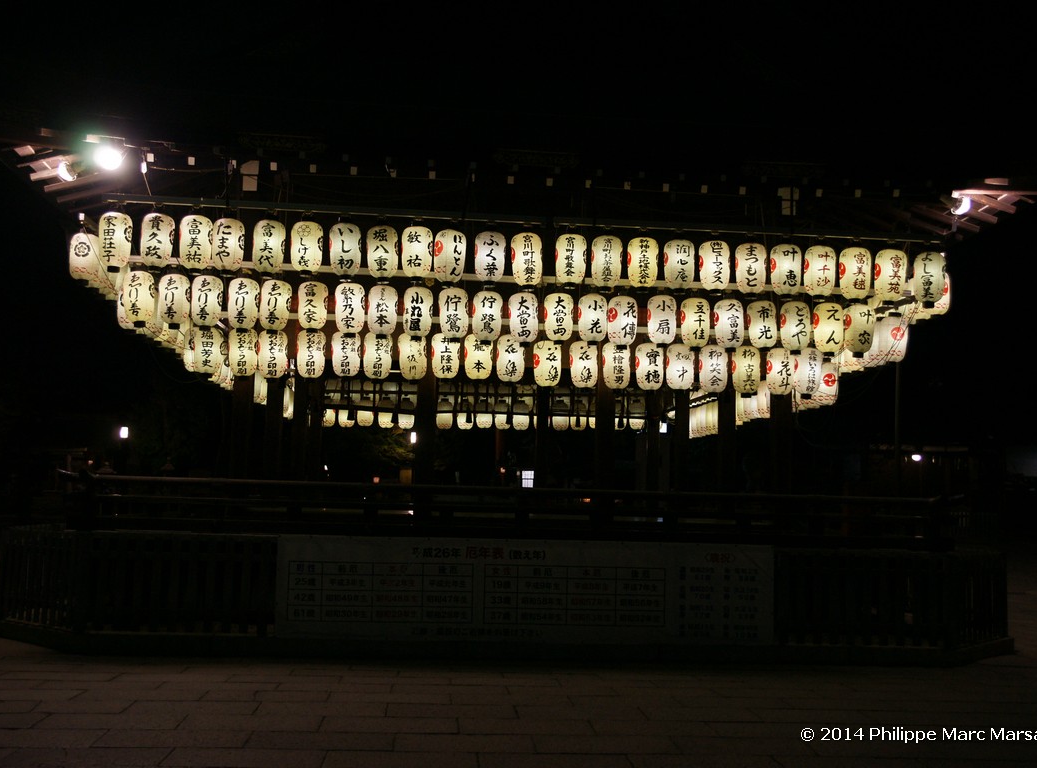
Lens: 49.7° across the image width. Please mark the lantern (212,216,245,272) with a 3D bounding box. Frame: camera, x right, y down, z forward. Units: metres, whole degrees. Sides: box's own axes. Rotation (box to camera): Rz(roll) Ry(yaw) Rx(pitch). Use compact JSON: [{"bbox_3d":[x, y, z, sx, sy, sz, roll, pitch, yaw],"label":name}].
[{"bbox_3d":[-2.977,-1.429,11.508,0.330,0.560,0.330,2,-6,-4],"label":"lantern"}]

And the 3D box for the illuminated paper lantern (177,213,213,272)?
[{"bbox_3d":[-3.305,-1.452,11.487,0.330,0.560,0.330,2,-6,-4],"label":"illuminated paper lantern"}]

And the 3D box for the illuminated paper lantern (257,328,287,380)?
[{"bbox_3d":[-2.761,-0.338,12.611,0.310,0.540,0.310,2,-6,-4],"label":"illuminated paper lantern"}]

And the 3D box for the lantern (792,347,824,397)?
[{"bbox_3d":[3.272,-0.141,12.608,0.335,0.585,0.335,2,-5,-4],"label":"lantern"}]

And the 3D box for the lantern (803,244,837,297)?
[{"bbox_3d":[3.170,-1.191,11.749,0.335,0.585,0.335,2,-5,-4],"label":"lantern"}]

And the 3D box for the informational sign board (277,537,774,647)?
[{"bbox_3d":[0.110,1.873,10.109,4.522,0.895,0.030,2,-5,-5],"label":"informational sign board"}]

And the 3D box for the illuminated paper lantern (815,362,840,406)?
[{"bbox_3d":[3.841,-0.009,13.980,0.330,0.560,0.330,2,-6,-4],"label":"illuminated paper lantern"}]

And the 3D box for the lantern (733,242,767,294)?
[{"bbox_3d":[2.498,-1.229,12.010,0.335,0.570,0.335,1,-6,9],"label":"lantern"}]

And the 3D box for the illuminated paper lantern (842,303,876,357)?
[{"bbox_3d":[3.695,-0.591,12.145,0.335,0.585,0.335,2,-5,-4],"label":"illuminated paper lantern"}]

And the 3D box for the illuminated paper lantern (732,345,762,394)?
[{"bbox_3d":[2.826,-0.174,13.904,0.350,0.620,0.350,2,-6,-5],"label":"illuminated paper lantern"}]

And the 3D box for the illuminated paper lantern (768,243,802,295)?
[{"bbox_3d":[2.848,-1.212,11.903,0.330,0.560,0.330,2,-6,-4],"label":"illuminated paper lantern"}]

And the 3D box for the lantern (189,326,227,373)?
[{"bbox_3d":[-3.351,-0.363,12.116,0.335,0.585,0.335,2,-5,-4],"label":"lantern"}]

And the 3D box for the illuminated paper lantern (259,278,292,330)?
[{"bbox_3d":[-2.767,-0.898,12.797,0.350,0.620,0.350,2,-6,-5],"label":"illuminated paper lantern"}]

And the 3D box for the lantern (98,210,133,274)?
[{"bbox_3d":[-3.682,-1.304,10.238,0.295,0.510,0.295,2,-5,-5],"label":"lantern"}]

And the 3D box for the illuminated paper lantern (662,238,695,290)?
[{"bbox_3d":[1.674,-1.253,11.639,0.335,0.585,0.335,2,-5,-4],"label":"illuminated paper lantern"}]

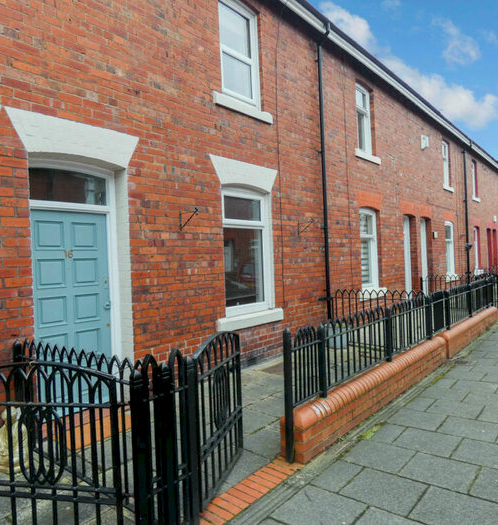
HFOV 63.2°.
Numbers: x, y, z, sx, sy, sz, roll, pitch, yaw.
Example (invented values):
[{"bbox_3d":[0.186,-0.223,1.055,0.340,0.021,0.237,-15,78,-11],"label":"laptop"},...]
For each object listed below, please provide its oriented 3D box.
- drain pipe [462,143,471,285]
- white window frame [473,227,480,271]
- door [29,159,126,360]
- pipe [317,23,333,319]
[{"bbox_3d":[7.989,-1.531,14.838,0.140,5.365,0.090,-2,0,41],"label":"drain pipe"},{"bbox_3d":[9.230,-0.535,16.527,0.090,1.758,1.018,-2,0,41],"label":"white window frame"},{"bbox_3d":[-1.768,0.264,4.053,0.130,2.470,0.969,-2,0,41],"label":"door"},{"bbox_3d":[1.415,-1.362,7.116,0.260,5.550,0.090,-2,0,41],"label":"pipe"}]

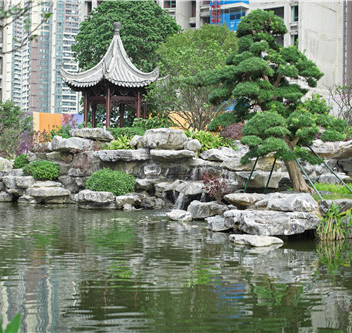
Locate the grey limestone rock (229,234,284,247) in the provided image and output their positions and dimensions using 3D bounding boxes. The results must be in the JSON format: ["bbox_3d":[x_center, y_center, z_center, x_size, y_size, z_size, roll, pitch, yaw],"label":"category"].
[{"bbox_3d":[1.672,1.537,15.810,1.128,0.246,0.600,1,0,6],"label":"grey limestone rock"}]

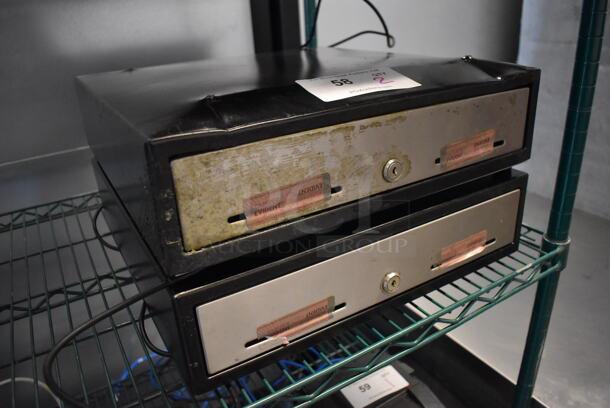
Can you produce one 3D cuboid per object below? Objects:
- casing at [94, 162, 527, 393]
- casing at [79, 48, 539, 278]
[{"bbox_3d":[-0.030,-0.005,0.623,0.410,0.103,0.435,-16,27,-27],"label":"casing"},{"bbox_3d":[-0.035,-0.112,0.583,0.410,0.106,0.435,-16,27,-27],"label":"casing"}]

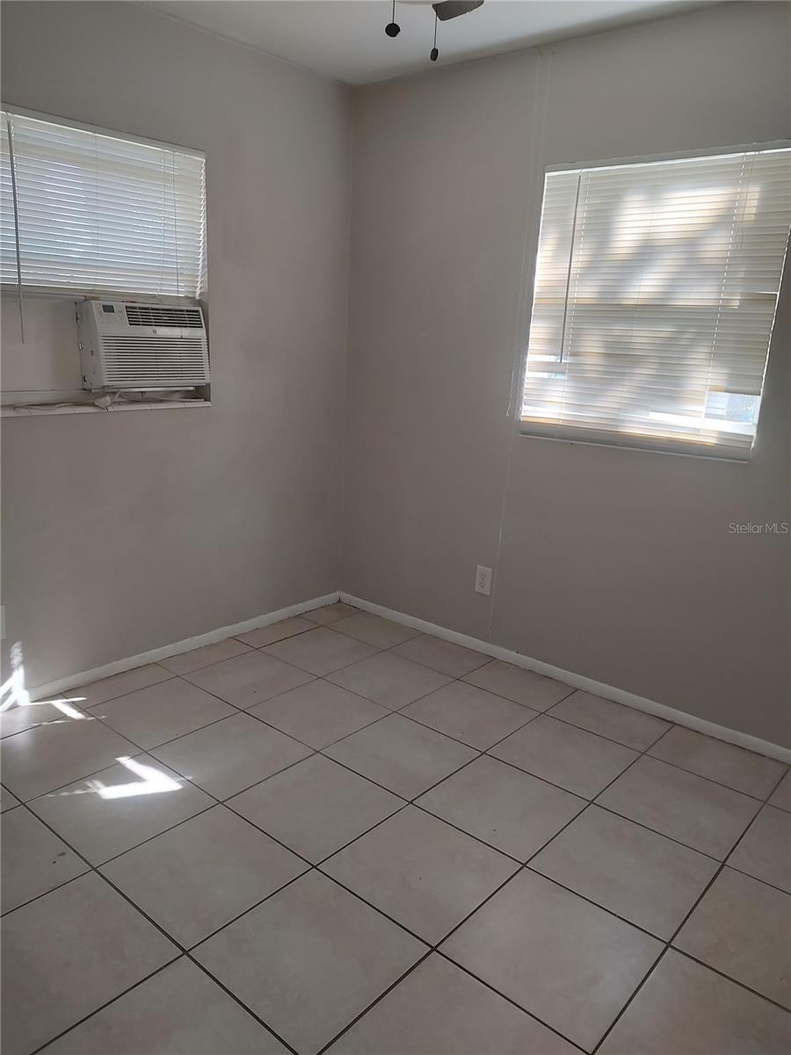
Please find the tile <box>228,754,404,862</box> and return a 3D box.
[{"bbox_3d":[-0.238,0.832,2.206,0.396,0.010,0.396,14,17,38],"label":"tile"}]

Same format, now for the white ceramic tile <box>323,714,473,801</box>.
[{"bbox_3d":[0.021,0.774,2.507,0.396,0.010,0.396,14,17,38],"label":"white ceramic tile"}]

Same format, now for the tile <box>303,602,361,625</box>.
[{"bbox_3d":[-0.346,0.454,3.854,0.190,0.010,0.310,14,17,38],"label":"tile"}]

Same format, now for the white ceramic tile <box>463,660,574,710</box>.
[{"bbox_3d":[0.522,0.678,3.138,0.398,0.010,0.305,14,17,38],"label":"white ceramic tile"}]

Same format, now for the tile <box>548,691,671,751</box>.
[{"bbox_3d":[0.833,0.760,2.890,0.402,0.010,0.306,14,17,38],"label":"tile"}]

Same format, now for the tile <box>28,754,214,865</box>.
[{"bbox_3d":[-0.819,0.833,2.204,0.402,0.010,0.402,14,17,38],"label":"tile"}]

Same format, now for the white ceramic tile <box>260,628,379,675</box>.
[{"bbox_3d":[-0.331,0.560,3.306,0.396,0.010,0.396,14,17,38],"label":"white ceramic tile"}]

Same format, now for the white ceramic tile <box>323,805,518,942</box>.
[{"bbox_3d":[0.070,0.929,1.998,0.398,0.010,0.398,14,17,38],"label":"white ceramic tile"}]

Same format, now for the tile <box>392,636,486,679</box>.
[{"bbox_3d":[0.214,0.602,3.405,0.402,0.010,0.324,14,17,38],"label":"tile"}]

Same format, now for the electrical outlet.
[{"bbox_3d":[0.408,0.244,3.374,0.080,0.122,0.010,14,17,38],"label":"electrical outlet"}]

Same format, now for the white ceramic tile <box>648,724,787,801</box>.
[{"bbox_3d":[1.150,0.838,2.627,0.398,0.010,0.305,14,17,38],"label":"white ceramic tile"}]

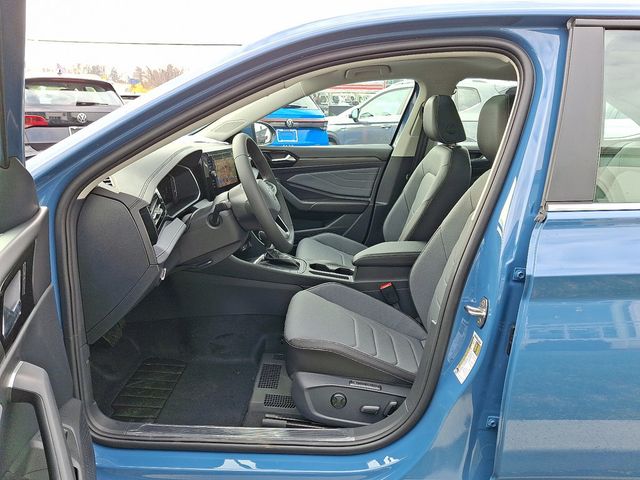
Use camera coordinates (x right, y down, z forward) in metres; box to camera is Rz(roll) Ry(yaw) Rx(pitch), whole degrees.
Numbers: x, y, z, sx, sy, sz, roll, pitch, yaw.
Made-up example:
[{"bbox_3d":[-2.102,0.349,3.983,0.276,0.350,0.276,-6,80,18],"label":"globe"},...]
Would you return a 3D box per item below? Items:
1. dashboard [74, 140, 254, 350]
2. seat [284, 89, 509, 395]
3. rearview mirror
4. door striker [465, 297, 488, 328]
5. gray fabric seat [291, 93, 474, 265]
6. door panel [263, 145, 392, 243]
[{"bbox_3d":[-0.460,-0.163,1.818,0.480,0.480,1.420,0,16,1],"label":"dashboard"},{"bbox_3d":[0.276,0.033,1.486,0.750,0.970,0.530,0,16,1],"label":"seat"},{"bbox_3d":[-0.314,-0.604,2.646,0.130,0.160,0.220,5,17,17],"label":"rearview mirror"},{"bbox_3d":[0.376,0.174,1.106,0.046,0.070,0.037,-4,17,-14],"label":"door striker"},{"bbox_3d":[0.284,-0.172,2.187,0.750,0.970,0.530,0,16,1],"label":"gray fabric seat"},{"bbox_3d":[-0.061,-0.232,2.533,0.920,0.580,0.120,0,16,1],"label":"door panel"}]

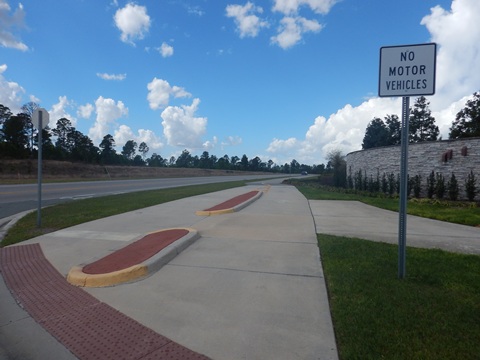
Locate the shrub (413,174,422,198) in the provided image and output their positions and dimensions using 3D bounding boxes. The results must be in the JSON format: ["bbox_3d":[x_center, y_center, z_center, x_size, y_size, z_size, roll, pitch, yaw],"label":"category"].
[{"bbox_3d":[11.764,0.412,21.987,0.530,1.570,0.530,2,1,17],"label":"shrub"}]

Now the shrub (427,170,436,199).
[{"bbox_3d":[12.046,0.281,20.886,0.530,1.750,0.530,2,1,17],"label":"shrub"}]

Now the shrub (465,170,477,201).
[{"bbox_3d":[12.901,0.328,18.586,0.600,1.680,0.600,2,1,17],"label":"shrub"}]

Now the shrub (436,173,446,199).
[{"bbox_3d":[12.369,0.347,20.387,0.560,1.600,0.560,2,1,17],"label":"shrub"}]

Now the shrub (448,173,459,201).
[{"bbox_3d":[12.405,0.392,19.387,0.580,1.630,0.580,2,1,17],"label":"shrub"}]

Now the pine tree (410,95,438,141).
[{"bbox_3d":[17.496,-3.432,32.075,3.600,9.100,3.600,2,1,17],"label":"pine tree"}]

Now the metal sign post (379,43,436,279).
[{"bbox_3d":[1.957,-0.205,3.960,0.610,2.770,0.070,1,1,13],"label":"metal sign post"}]

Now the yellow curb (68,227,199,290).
[{"bbox_3d":[-1.372,1.057,5.190,0.794,0.135,3.308,1,1,7],"label":"yellow curb"}]

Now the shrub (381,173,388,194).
[{"bbox_3d":[11.192,0.264,25.686,0.520,1.650,0.520,2,1,17],"label":"shrub"}]

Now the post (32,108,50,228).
[{"bbox_3d":[-4.380,-0.264,7.300,0.457,2.600,0.070,2,1,14],"label":"post"}]

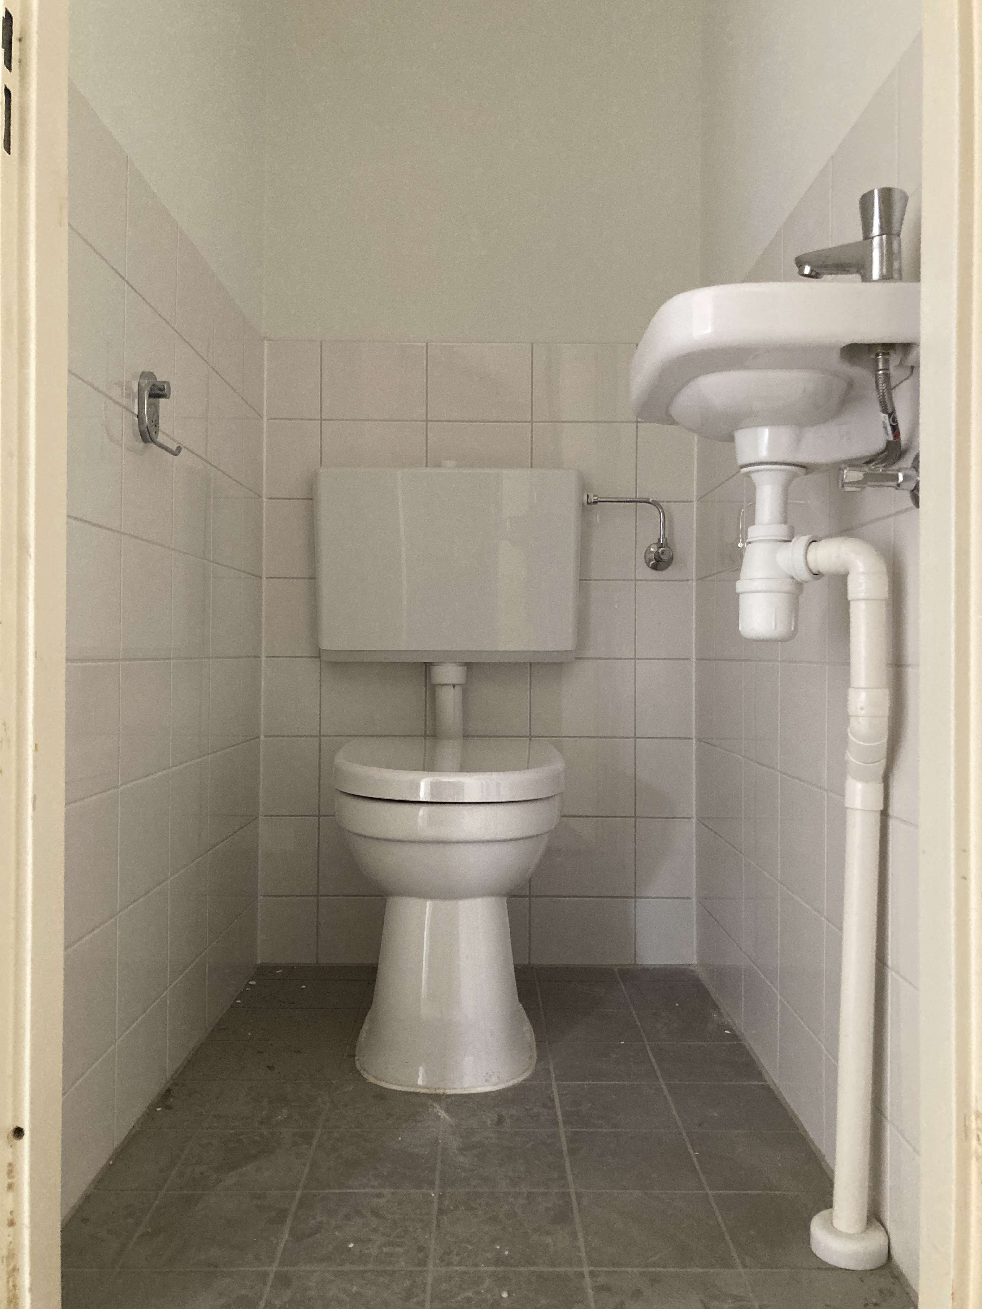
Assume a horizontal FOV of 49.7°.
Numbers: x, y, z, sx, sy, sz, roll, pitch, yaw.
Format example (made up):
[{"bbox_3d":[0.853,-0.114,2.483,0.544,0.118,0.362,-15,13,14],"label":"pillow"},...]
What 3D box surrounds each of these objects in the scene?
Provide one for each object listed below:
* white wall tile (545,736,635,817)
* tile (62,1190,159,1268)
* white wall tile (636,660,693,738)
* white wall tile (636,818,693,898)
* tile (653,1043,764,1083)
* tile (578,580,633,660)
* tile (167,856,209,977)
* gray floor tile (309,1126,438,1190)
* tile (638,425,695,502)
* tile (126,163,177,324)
[{"bbox_3d":[0.175,0.235,2.017,0.198,0.148,0.010,0,0,0],"label":"white wall tile"},{"bbox_3d":[-0.399,0.593,1.087,0.080,0.010,0.147,0,0,-1],"label":"tile"},{"bbox_3d":[0.332,0.086,2.013,0.111,0.148,0.009,0,0,0],"label":"white wall tile"},{"bbox_3d":[0.334,0.390,2.038,0.114,0.148,0.010,0,0,0],"label":"white wall tile"},{"bbox_3d":[0.312,0.601,1.547,0.146,0.010,0.147,0,0,-1],"label":"tile"},{"bbox_3d":[0.177,-0.065,2.016,0.198,0.148,0.010,0,0,0],"label":"tile"},{"bbox_3d":[-0.442,0.381,1.541,0.010,0.148,0.197,0,0,0],"label":"tile"},{"bbox_3d":[-0.136,0.598,1.244,0.148,0.010,0.146,0,0,0],"label":"gray floor tile"},{"bbox_3d":[0.336,-0.366,2.023,0.111,0.148,0.010,0,0,0],"label":"tile"},{"bbox_3d":[-0.442,-0.524,1.363,0.010,0.148,0.202,0,0,0],"label":"tile"}]

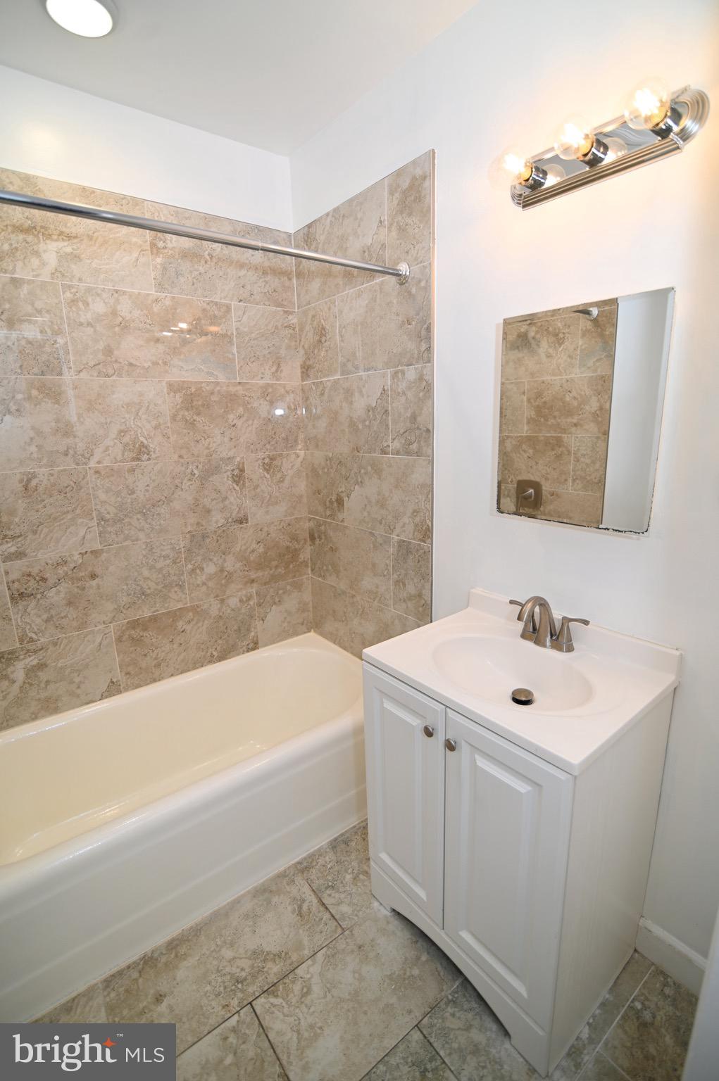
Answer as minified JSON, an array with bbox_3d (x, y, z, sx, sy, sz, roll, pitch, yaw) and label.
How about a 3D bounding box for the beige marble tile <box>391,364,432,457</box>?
[{"bbox_3d":[0.182,-0.450,1.702,0.010,0.306,0.198,-12,18,-37],"label":"beige marble tile"}]

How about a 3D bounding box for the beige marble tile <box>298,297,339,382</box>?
[{"bbox_3d":[-0.177,-0.841,2.054,0.010,0.300,0.309,-12,17,-37],"label":"beige marble tile"}]

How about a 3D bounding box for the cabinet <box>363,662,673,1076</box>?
[{"bbox_3d":[0.392,0.718,1.324,0.457,0.798,0.599,-12,17,-37],"label":"cabinet"}]

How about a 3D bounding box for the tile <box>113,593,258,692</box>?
[{"bbox_3d":[-0.728,0.427,2.102,0.607,0.300,0.010,-12,17,-37],"label":"tile"}]

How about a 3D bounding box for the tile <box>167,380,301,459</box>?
[{"bbox_3d":[-0.509,-0.521,2.068,0.598,0.302,0.010,-12,17,-37],"label":"tile"}]

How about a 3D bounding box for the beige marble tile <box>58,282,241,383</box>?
[{"bbox_3d":[-0.759,-0.768,1.820,0.603,0.302,0.010,-12,17,-35],"label":"beige marble tile"}]

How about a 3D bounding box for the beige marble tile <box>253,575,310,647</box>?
[{"bbox_3d":[-0.367,0.350,2.376,0.303,0.300,0.010,-12,17,-37],"label":"beige marble tile"}]

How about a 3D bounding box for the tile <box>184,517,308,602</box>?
[{"bbox_3d":[-0.495,0.079,2.215,0.613,0.307,0.010,-12,17,-35],"label":"tile"}]

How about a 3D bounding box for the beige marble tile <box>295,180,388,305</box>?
[{"bbox_3d":[-0.089,-1.111,1.864,0.010,0.299,0.595,-12,18,-37],"label":"beige marble tile"}]

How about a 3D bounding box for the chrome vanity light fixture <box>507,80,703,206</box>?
[{"bbox_3d":[0.481,-0.862,1.054,0.140,0.115,0.448,-12,17,-37],"label":"chrome vanity light fixture"}]

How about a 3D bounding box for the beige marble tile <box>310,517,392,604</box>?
[{"bbox_3d":[-0.052,0.080,2.159,0.010,0.307,0.605,-12,18,-37],"label":"beige marble tile"}]

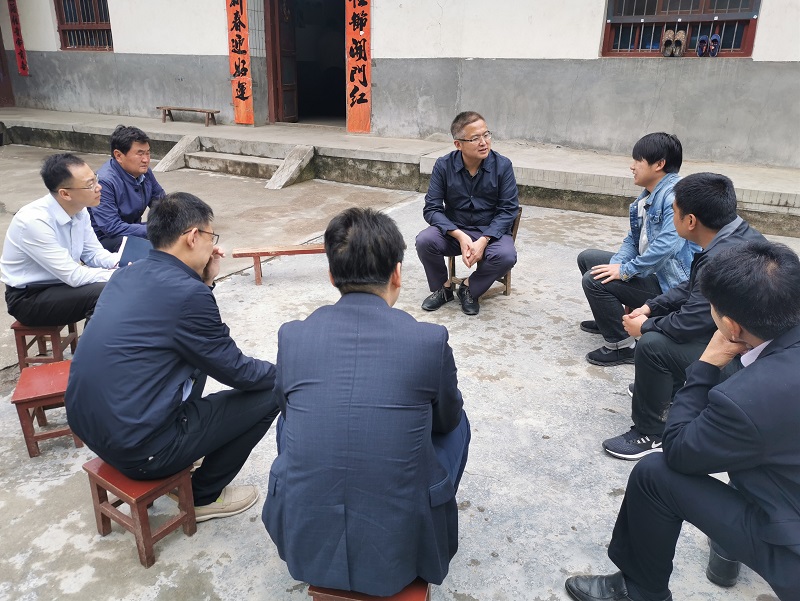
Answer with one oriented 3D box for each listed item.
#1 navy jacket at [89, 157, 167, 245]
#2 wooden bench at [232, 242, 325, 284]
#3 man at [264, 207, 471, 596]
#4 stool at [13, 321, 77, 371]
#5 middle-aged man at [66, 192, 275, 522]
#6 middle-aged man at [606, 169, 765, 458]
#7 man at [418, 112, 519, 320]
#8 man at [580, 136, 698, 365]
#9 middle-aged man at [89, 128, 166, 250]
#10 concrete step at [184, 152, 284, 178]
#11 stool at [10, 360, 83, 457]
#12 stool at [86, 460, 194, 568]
[{"bbox_3d":[-1.446,-0.505,3.354,0.440,0.490,0.490,9,22,20],"label":"navy jacket"},{"bbox_3d":[-0.649,-0.246,4.194,0.904,0.226,0.175,-4,21,-15],"label":"wooden bench"},{"bbox_3d":[-0.044,0.320,1.724,0.590,1.150,0.770,3,21,5],"label":"man"},{"bbox_3d":[-1.793,0.206,3.169,0.205,0.267,0.280,-4,22,-13],"label":"stool"},{"bbox_3d":[-0.723,0.219,2.000,0.750,1.120,0.580,-18,28,-39],"label":"middle-aged man"},{"bbox_3d":[1.190,0.025,2.428,0.750,1.020,0.540,6,21,12],"label":"middle-aged man"},{"bbox_3d":[0.442,-0.534,3.890,0.570,1.180,0.700,6,22,13],"label":"man"},{"bbox_3d":[1.271,-0.290,3.189,0.700,1.080,0.530,1,20,0],"label":"man"},{"bbox_3d":[-1.385,-0.343,3.362,0.760,1.160,0.560,10,23,23],"label":"middle-aged man"},{"bbox_3d":[-1.985,-1.705,7.907,1.715,0.186,0.339,12,23,28],"label":"concrete step"},{"bbox_3d":[-1.425,0.443,2.574,0.205,0.267,0.280,-8,23,-22],"label":"stool"},{"bbox_3d":[-0.765,0.599,1.863,0.257,0.251,0.200,15,24,32],"label":"stool"}]

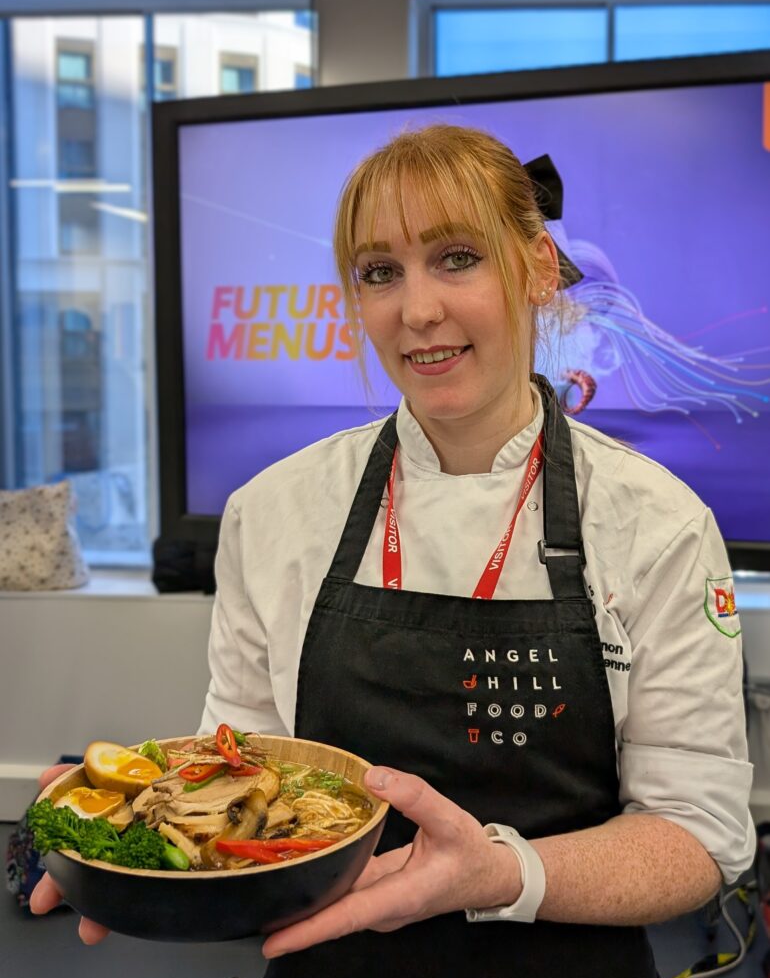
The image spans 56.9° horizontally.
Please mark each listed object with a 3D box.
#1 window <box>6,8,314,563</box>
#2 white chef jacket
[{"bbox_3d":[-0.965,-0.865,3.030,1.320,2.350,0.110,0,2,2],"label":"window"},{"bbox_3d":[0.087,0.195,0.670,0.500,0.570,0.320,0,2,12],"label":"white chef jacket"}]

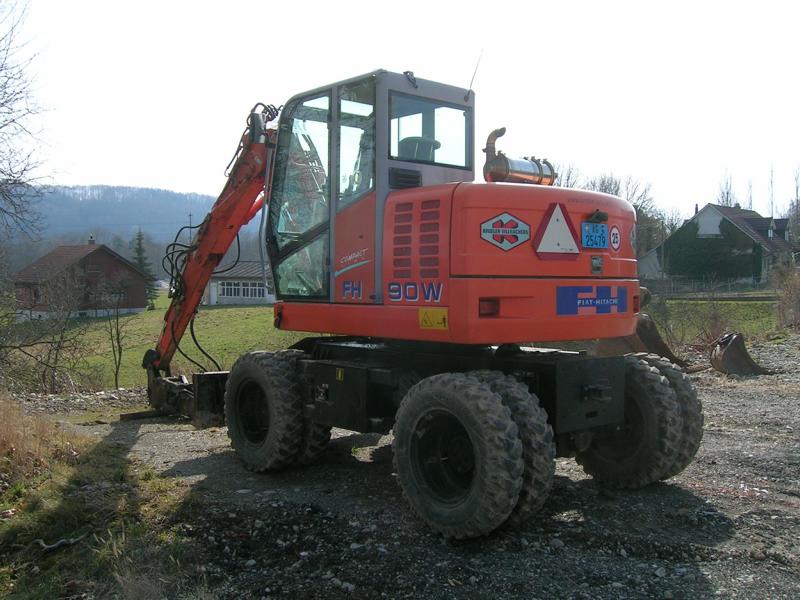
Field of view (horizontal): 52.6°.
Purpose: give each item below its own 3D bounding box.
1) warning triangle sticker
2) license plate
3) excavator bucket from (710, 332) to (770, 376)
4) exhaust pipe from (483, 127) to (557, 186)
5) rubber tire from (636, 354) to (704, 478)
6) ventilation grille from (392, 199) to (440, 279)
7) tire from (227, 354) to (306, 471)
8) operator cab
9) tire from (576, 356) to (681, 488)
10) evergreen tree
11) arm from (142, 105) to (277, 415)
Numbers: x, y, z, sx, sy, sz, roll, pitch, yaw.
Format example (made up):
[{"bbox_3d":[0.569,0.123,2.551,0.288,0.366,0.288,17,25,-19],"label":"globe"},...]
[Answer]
[{"bbox_3d":[0.995,-0.434,5.120,0.408,0.362,0.015,-1,1,-30],"label":"warning triangle sticker"},{"bbox_3d":[1.275,-0.420,5.290,0.300,0.160,0.012,-2,2,-43],"label":"license plate"},{"bbox_3d":[5.550,0.885,13.200,0.860,0.710,0.650,-1,1,3],"label":"excavator bucket"},{"bbox_3d":[0.807,-0.930,5.420,0.590,0.385,0.210,-2,1,-40],"label":"exhaust pipe"},{"bbox_3d":[1.865,0.916,6.262,0.235,0.970,0.980,-1,2,-41],"label":"rubber tire"},{"bbox_3d":[0.104,-0.388,5.216,0.030,0.500,0.460,-1,2,-41],"label":"ventilation grille"},{"bbox_3d":[-1.127,0.910,6.656,0.235,0.970,0.980,-1,2,-41],"label":"tire"},{"bbox_3d":[-0.244,-0.783,6.329,0.950,1.610,1.450,-1,2,-41],"label":"operator cab"},{"bbox_3d":[1.632,0.922,6.131,0.240,0.985,0.985,-2,1,-40],"label":"tire"},{"bbox_3d":[-20.900,-2.530,65.000,2.900,6.450,2.900,-1,1,0],"label":"evergreen tree"},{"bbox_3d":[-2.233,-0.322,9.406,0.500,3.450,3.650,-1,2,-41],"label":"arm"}]

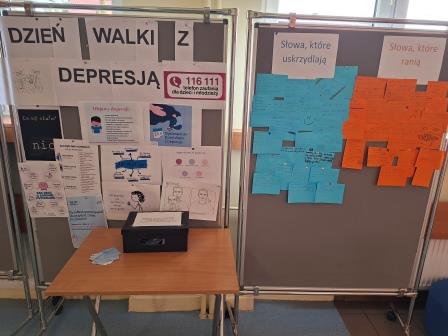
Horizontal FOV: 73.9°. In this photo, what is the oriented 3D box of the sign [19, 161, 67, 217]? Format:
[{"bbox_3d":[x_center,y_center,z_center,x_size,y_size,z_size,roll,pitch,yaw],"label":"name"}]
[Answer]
[{"bbox_3d":[-0.932,0.117,1.548,0.210,0.297,0.010,-2,15,3],"label":"sign"}]

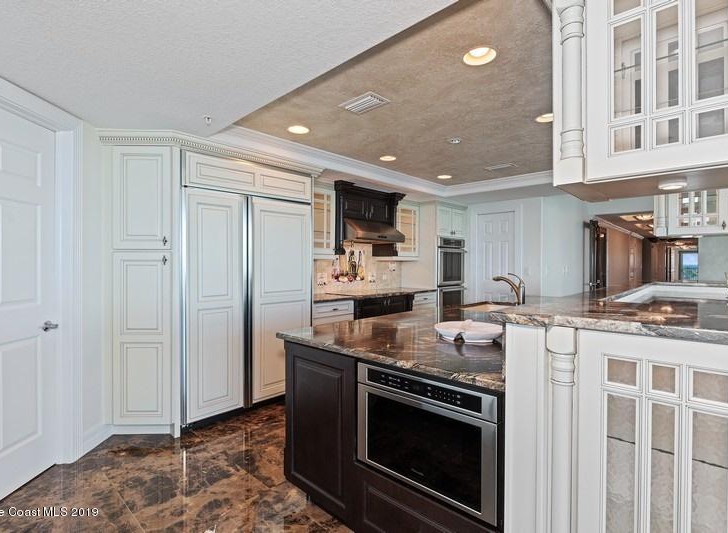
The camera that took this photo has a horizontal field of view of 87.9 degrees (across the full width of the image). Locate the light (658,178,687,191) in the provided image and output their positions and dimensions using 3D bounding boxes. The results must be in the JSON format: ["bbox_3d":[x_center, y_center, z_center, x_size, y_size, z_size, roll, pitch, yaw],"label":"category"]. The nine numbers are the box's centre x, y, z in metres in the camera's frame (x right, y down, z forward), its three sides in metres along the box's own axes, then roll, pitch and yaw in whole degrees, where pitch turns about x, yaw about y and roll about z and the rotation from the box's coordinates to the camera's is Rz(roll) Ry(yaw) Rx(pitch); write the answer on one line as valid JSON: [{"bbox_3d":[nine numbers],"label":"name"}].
[{"bbox_3d":[0.838,-0.217,1.023,0.065,0.018,0.065,0,0,43],"label":"light"}]

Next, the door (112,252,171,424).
[{"bbox_3d":[-1.667,0.541,2.850,0.440,1.298,0.025,0,0,-2],"label":"door"}]

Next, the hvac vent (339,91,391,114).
[{"bbox_3d":[0.004,-1.086,2.543,0.312,0.020,0.207,0,0,43],"label":"hvac vent"}]

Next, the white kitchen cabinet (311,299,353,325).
[{"bbox_3d":[-0.531,0.816,4.195,0.610,0.885,0.590,0,0,43],"label":"white kitchen cabinet"}]

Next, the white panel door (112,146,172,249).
[{"bbox_3d":[-1.663,-0.515,2.844,0.441,0.770,0.025,0,0,-2],"label":"white panel door"}]

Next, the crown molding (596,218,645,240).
[{"bbox_3d":[7.019,-0.929,10.014,0.100,0.120,6.900,0,0,43],"label":"crown molding"}]

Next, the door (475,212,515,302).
[{"bbox_3d":[2.012,0.223,5.751,0.597,2.040,0.040,0,0,43],"label":"door"}]

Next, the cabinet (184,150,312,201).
[{"bbox_3d":[-1.150,-0.744,3.463,0.610,0.255,1.190,0,0,43],"label":"cabinet"}]

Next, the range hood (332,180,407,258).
[{"bbox_3d":[0.007,-0.551,4.776,0.600,0.830,1.240,0,0,43],"label":"range hood"}]

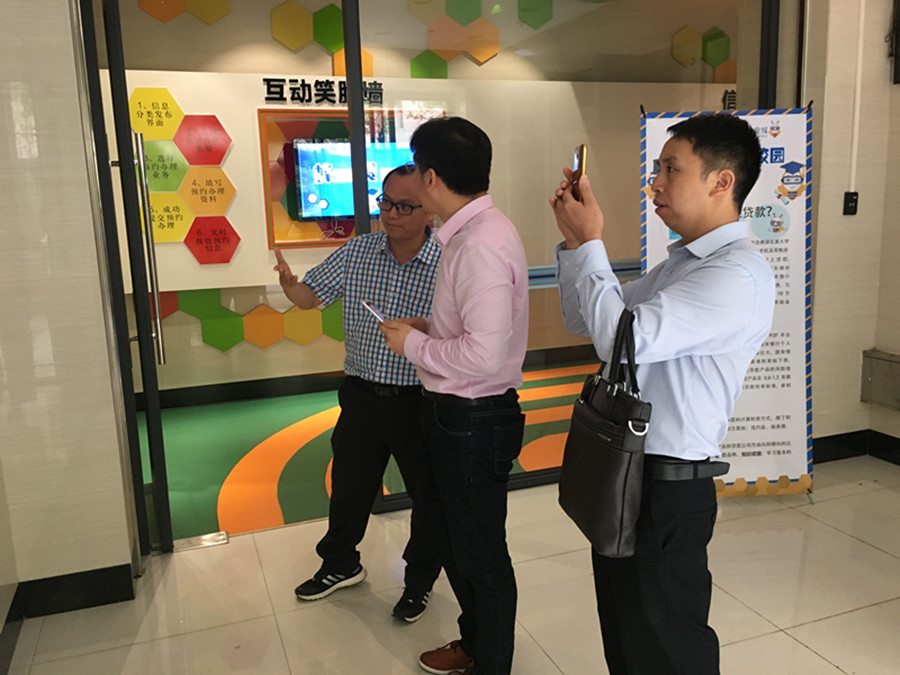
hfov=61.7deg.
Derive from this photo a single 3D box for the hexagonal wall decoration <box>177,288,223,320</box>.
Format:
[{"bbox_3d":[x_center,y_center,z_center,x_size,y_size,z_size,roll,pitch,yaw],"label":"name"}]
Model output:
[{"bbox_3d":[-1.885,-0.305,5.673,0.305,0.352,0.025,-5,11,-19],"label":"hexagonal wall decoration"}]

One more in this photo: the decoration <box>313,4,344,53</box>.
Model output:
[{"bbox_3d":[-0.919,-2.423,5.916,0.320,0.370,0.025,-6,10,-19],"label":"decoration"}]

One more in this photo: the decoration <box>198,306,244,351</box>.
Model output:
[{"bbox_3d":[-1.734,-0.060,5.769,0.305,0.352,0.025,-5,11,-19],"label":"decoration"}]

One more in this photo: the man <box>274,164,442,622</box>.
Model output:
[{"bbox_3d":[-0.285,0.202,2.724,0.640,1.610,0.500,0,10,11],"label":"man"}]

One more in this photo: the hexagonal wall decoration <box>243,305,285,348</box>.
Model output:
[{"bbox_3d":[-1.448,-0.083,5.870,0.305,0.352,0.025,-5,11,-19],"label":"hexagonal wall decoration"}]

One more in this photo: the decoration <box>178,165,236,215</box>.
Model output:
[{"bbox_3d":[-1.812,-1.093,5.648,0.425,0.367,0.025,-6,10,-19],"label":"decoration"}]

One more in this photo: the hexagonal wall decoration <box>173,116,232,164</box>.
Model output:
[{"bbox_3d":[-1.830,-1.459,5.586,0.425,0.367,0.025,-6,10,-19],"label":"hexagonal wall decoration"}]

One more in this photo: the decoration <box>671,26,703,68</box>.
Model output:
[{"bbox_3d":[2.128,-2.612,6.779,0.305,0.352,0.025,-5,11,-19],"label":"decoration"}]

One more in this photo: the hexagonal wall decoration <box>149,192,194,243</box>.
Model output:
[{"bbox_3d":[-2.098,-0.885,5.574,0.425,0.367,0.025,-6,10,-19],"label":"hexagonal wall decoration"}]

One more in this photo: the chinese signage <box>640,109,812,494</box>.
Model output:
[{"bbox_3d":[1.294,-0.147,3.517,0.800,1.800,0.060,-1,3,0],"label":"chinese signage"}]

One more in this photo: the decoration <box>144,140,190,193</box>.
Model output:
[{"bbox_3d":[-1.989,-1.171,5.181,0.394,0.341,0.025,-5,11,-19],"label":"decoration"}]

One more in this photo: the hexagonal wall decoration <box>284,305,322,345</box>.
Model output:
[{"bbox_3d":[-1.196,-0.112,6.164,0.317,0.366,0.025,-6,10,-19],"label":"hexagonal wall decoration"}]

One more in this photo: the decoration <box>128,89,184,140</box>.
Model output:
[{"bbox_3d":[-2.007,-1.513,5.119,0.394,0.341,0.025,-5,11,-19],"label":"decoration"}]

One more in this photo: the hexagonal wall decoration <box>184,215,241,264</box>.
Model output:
[{"bbox_3d":[-1.688,-0.689,5.370,0.394,0.341,0.025,-5,11,-19],"label":"hexagonal wall decoration"}]

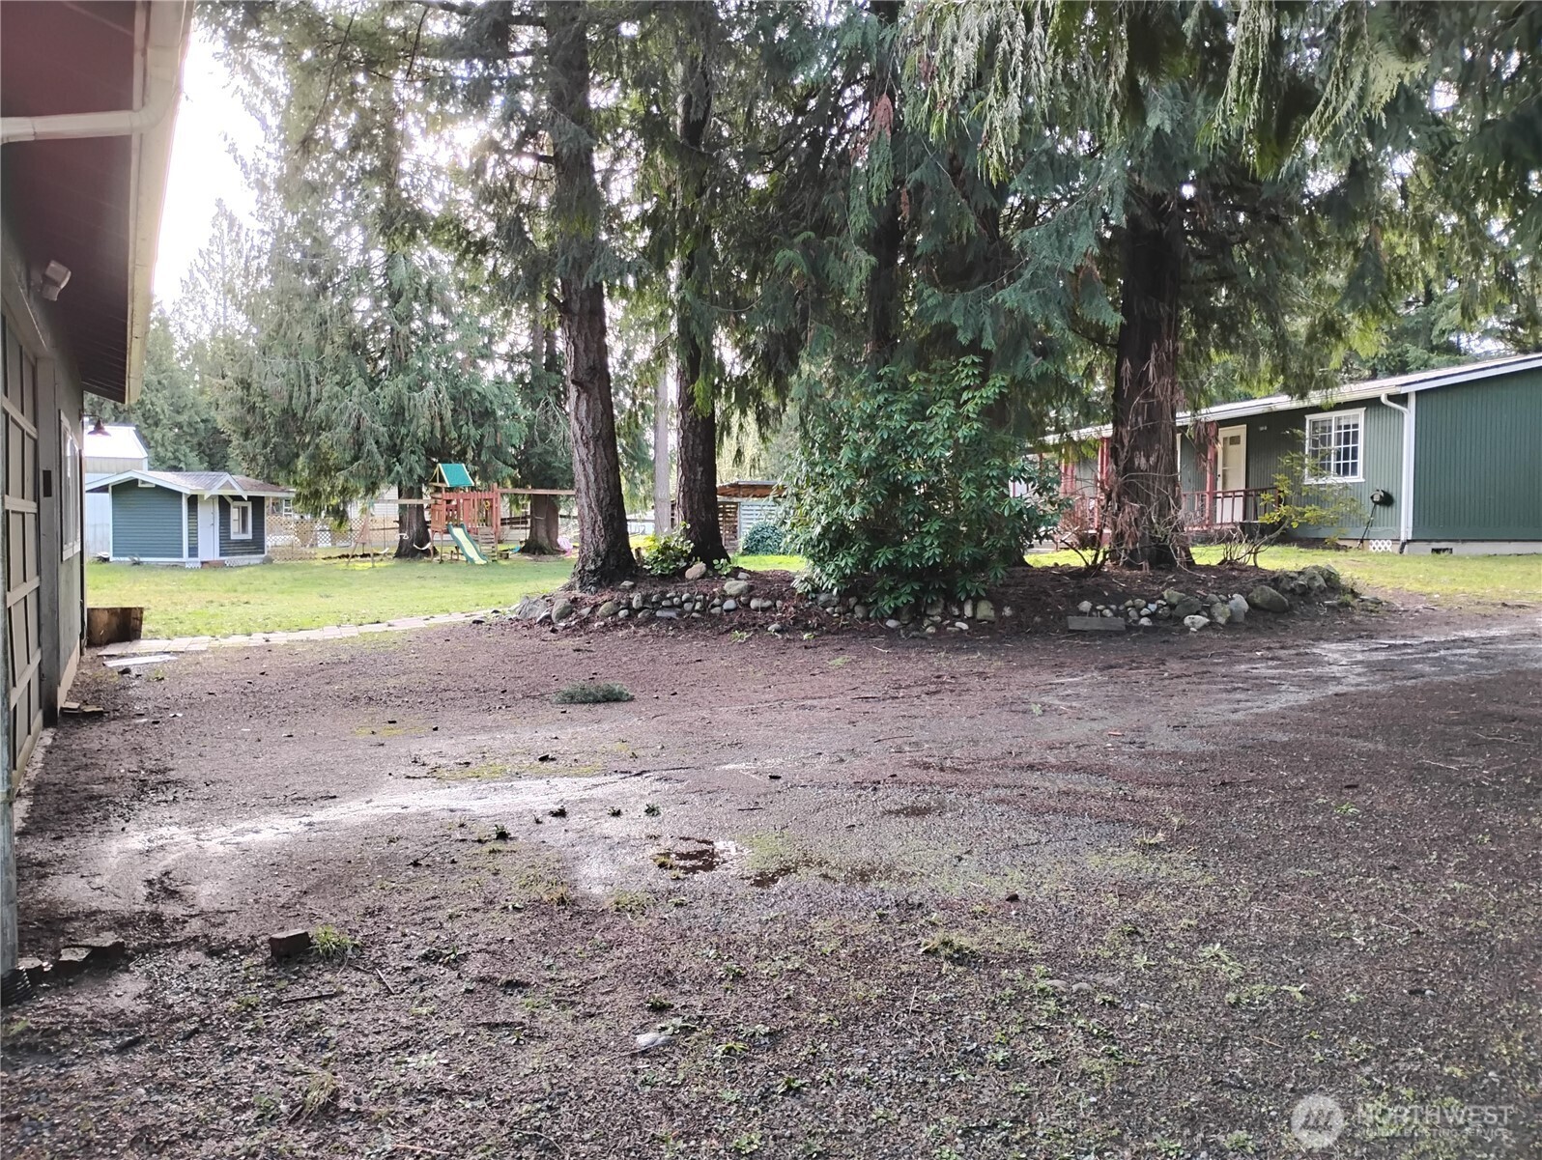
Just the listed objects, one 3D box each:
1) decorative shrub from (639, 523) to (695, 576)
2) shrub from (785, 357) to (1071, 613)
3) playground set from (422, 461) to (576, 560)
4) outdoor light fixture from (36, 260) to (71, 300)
[{"bbox_3d":[-1.610,-0.484,19.300,0.860,0.820,0.800,0,2,-4],"label":"decorative shrub"},{"bbox_3d":[1.919,-1.166,15.300,3.350,3.000,2.800,0,2,7],"label":"shrub"},{"bbox_3d":[-8.572,-2.217,40.300,4.900,3.200,2.900,-1,3,-33],"label":"playground set"},{"bbox_3d":[-3.702,-1.550,6.450,0.170,0.190,0.180,-1,3,-28],"label":"outdoor light fixture"}]

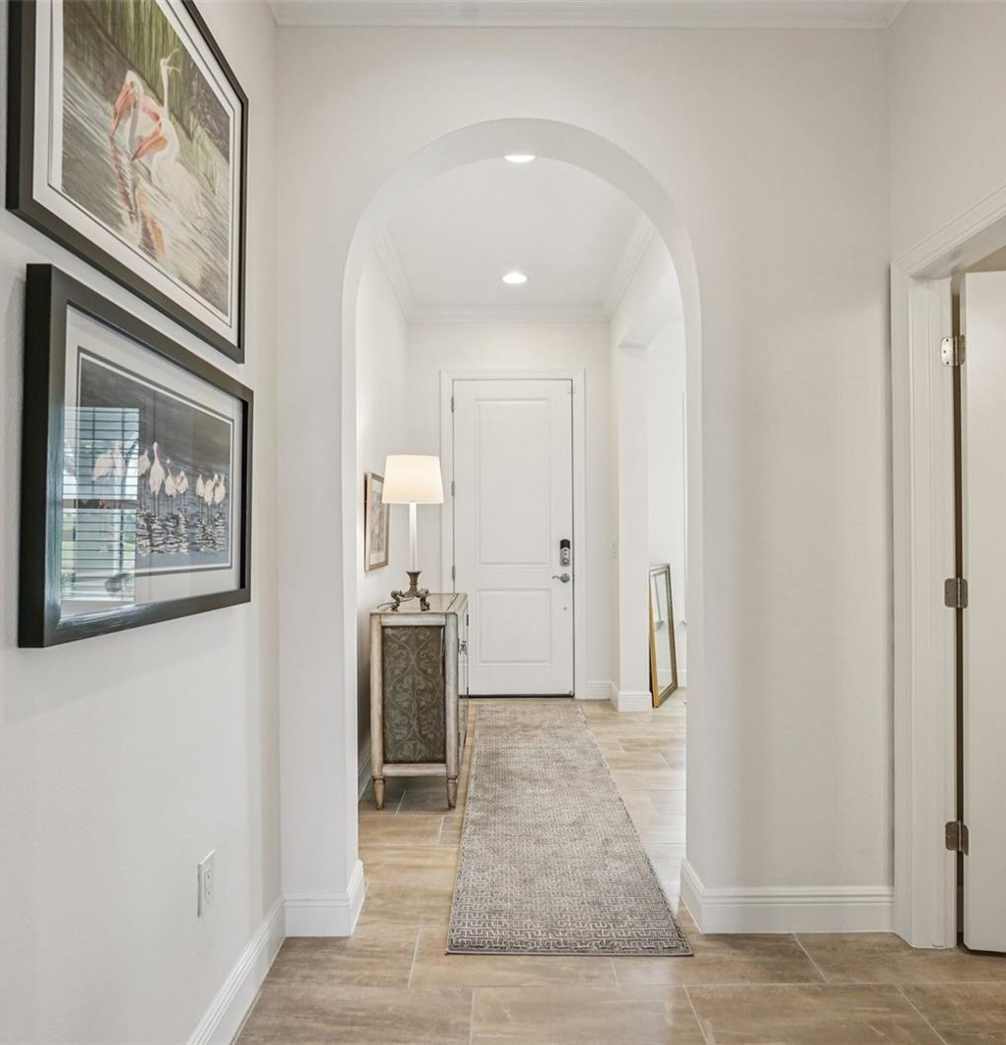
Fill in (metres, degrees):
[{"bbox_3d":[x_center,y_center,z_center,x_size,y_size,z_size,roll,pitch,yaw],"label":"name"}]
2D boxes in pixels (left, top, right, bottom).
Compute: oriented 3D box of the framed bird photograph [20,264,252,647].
[{"bbox_3d":[-0.711,-0.088,1.493,0.038,0.583,0.872,0,-2,0],"label":"framed bird photograph"}]

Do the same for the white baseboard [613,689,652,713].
[{"bbox_3d":[0.952,1.296,5.060,0.255,0.148,0.030,0,0,0],"label":"white baseboard"}]

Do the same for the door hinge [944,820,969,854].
[{"bbox_3d":[1.439,0.998,2.212,0.056,0.091,0.042,0,0,0],"label":"door hinge"}]

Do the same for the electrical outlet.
[{"bbox_3d":[-0.727,0.884,1.714,0.009,0.120,0.078,0,0,0],"label":"electrical outlet"}]

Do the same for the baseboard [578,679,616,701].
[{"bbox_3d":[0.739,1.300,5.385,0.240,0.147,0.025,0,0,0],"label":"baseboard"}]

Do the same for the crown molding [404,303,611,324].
[{"bbox_3d":[0.035,-1.605,5.350,1.560,0.115,0.095,0,0,0],"label":"crown molding"}]

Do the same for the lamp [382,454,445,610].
[{"bbox_3d":[-0.443,0.049,3.460,0.306,0.757,0.306,0,0,0],"label":"lamp"}]

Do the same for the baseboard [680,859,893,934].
[{"bbox_3d":[0.975,1.280,2.415,0.632,0.154,0.230,0,0,0],"label":"baseboard"}]

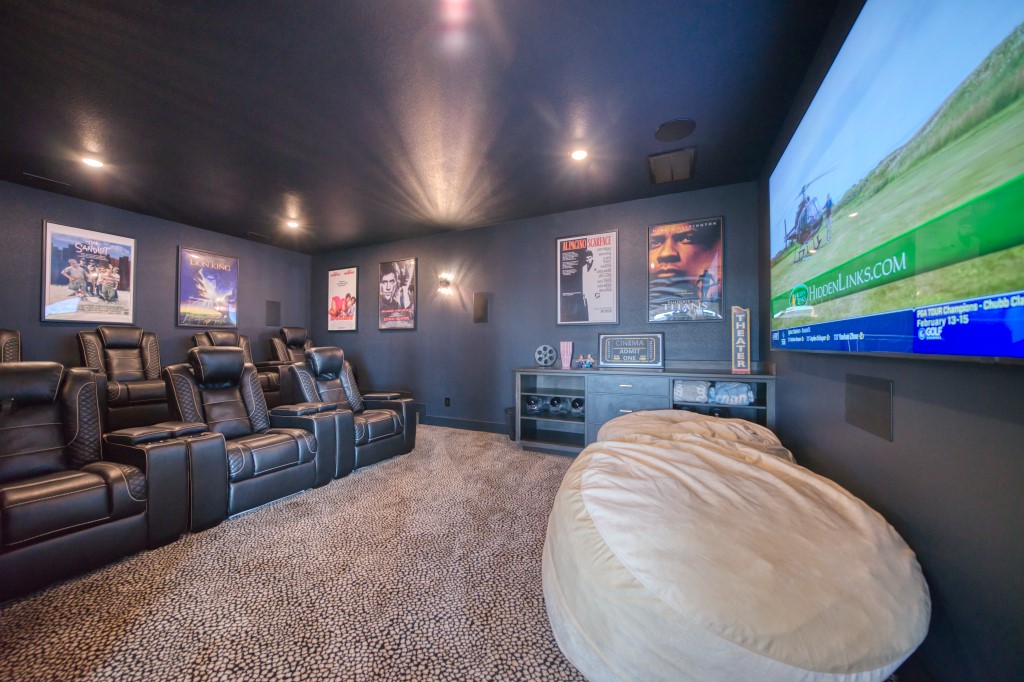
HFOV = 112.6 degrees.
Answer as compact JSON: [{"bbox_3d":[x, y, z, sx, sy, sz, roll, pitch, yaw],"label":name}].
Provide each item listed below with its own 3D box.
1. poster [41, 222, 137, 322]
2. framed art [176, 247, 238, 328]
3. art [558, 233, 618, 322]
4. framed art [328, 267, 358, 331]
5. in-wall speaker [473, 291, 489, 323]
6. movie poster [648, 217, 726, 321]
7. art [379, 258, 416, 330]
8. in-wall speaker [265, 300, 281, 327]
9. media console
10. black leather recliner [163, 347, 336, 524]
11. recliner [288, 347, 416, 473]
[{"bbox_3d":[-4.687,-0.721,3.818,0.030,1.050,0.690,0,-1,26],"label":"poster"},{"bbox_3d":[-4.221,-0.713,4.777,0.030,1.050,0.690,0,-1,26],"label":"framed art"},{"bbox_3d":[0.858,-0.706,3.925,0.715,1.050,0.030,0,-1,26],"label":"art"},{"bbox_3d":[-2.855,-0.691,5.732,0.715,1.050,0.030,0,-1,26],"label":"framed art"},{"bbox_3d":[-0.418,-0.441,4.541,0.225,0.400,0.030,0,-1,26],"label":"in-wall speaker"},{"bbox_3d":[1.762,-0.704,3.485,0.700,1.050,0.030,0,-1,26],"label":"movie poster"},{"bbox_3d":[-1.755,-0.697,5.196,0.730,1.050,0.030,0,-1,26],"label":"art"},{"bbox_3d":[-3.853,-0.434,5.531,0.030,0.395,0.225,0,-1,26],"label":"in-wall speaker"},{"bbox_3d":[1.176,0.746,3.439,2.277,0.906,0.579,0,-1,26],"label":"media console"},{"bbox_3d":[-2.140,0.618,2.704,1.009,1.111,0.946,0,-1,26],"label":"black leather recliner"},{"bbox_3d":[-1.730,0.633,3.547,1.009,1.111,0.929,0,-1,26],"label":"recliner"}]

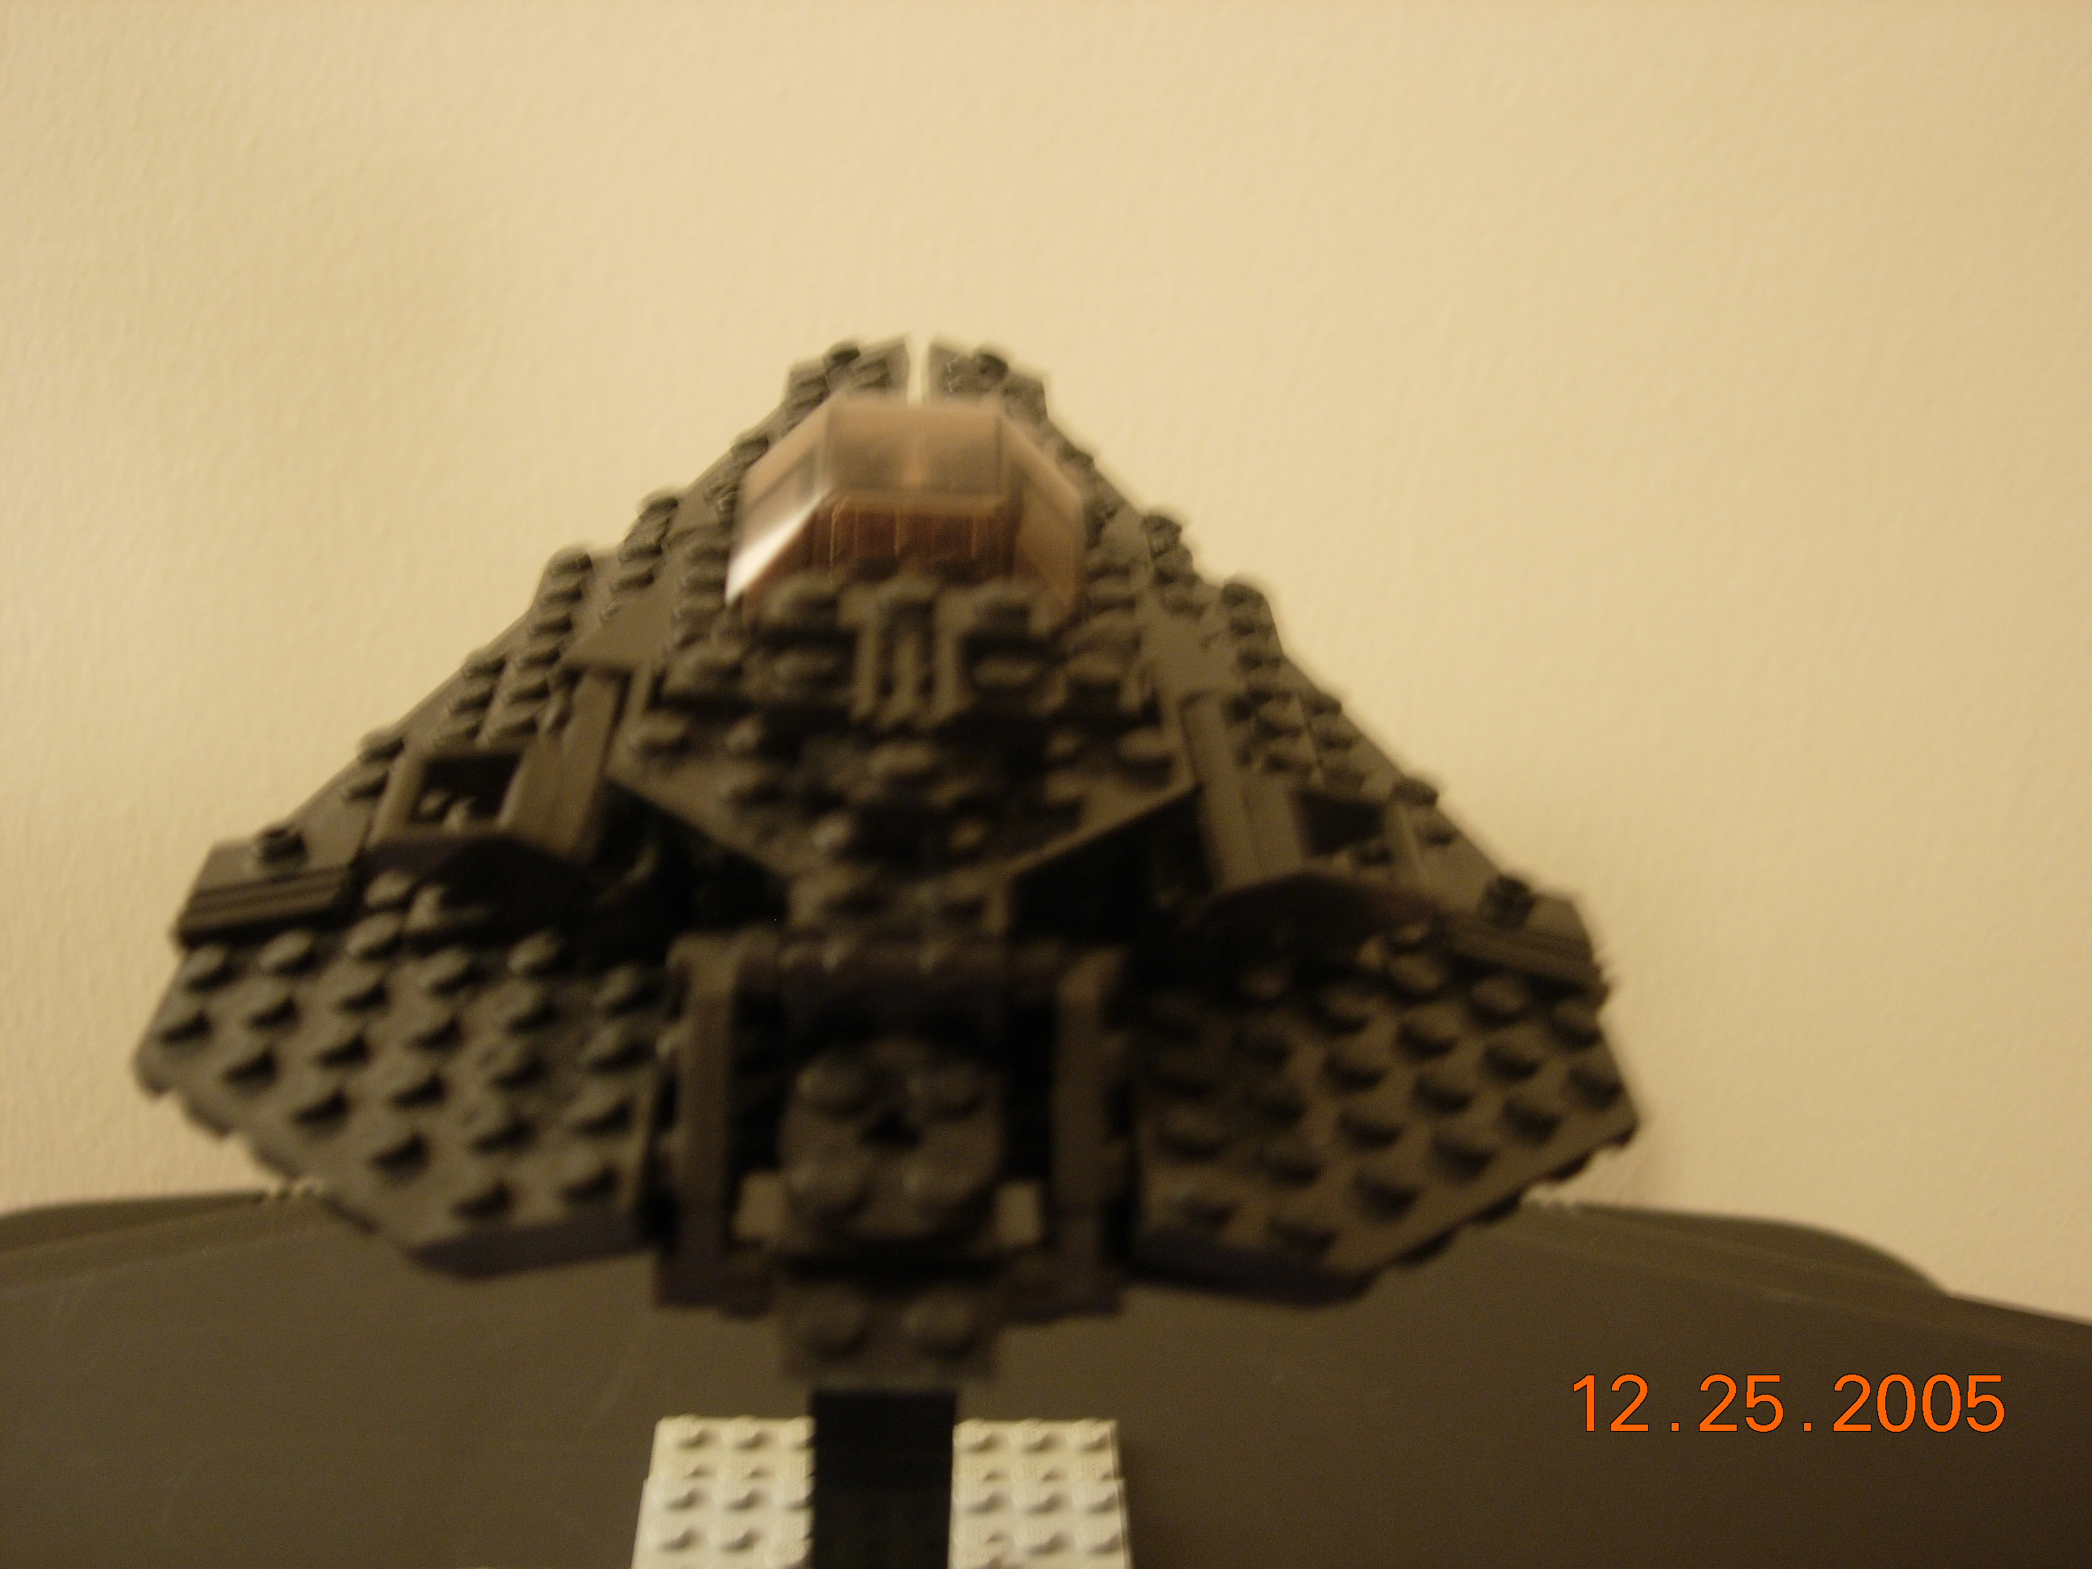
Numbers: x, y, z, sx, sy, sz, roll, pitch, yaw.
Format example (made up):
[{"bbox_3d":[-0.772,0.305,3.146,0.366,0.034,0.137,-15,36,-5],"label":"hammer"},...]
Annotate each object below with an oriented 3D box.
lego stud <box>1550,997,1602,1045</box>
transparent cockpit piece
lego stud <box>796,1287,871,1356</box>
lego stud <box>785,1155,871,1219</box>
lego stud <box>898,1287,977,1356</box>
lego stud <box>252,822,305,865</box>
[{"bbox_3d":[0.048,0.021,0.223,0.005,0.002,0.005,16,27,-11],"label":"lego stud"},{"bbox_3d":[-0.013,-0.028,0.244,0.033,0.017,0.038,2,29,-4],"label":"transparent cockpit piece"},{"bbox_3d":[-0.016,0.040,0.184,0.005,0.002,0.005,1,55,-5],"label":"lego stud"},{"bbox_3d":[-0.016,0.029,0.181,0.005,0.002,0.005,1,55,-5],"label":"lego stud"},{"bbox_3d":[-0.008,0.040,0.184,0.005,0.002,0.005,1,55,-5],"label":"lego stud"},{"bbox_3d":[-0.069,0.005,0.223,0.005,0.002,0.005,-11,29,3],"label":"lego stud"}]

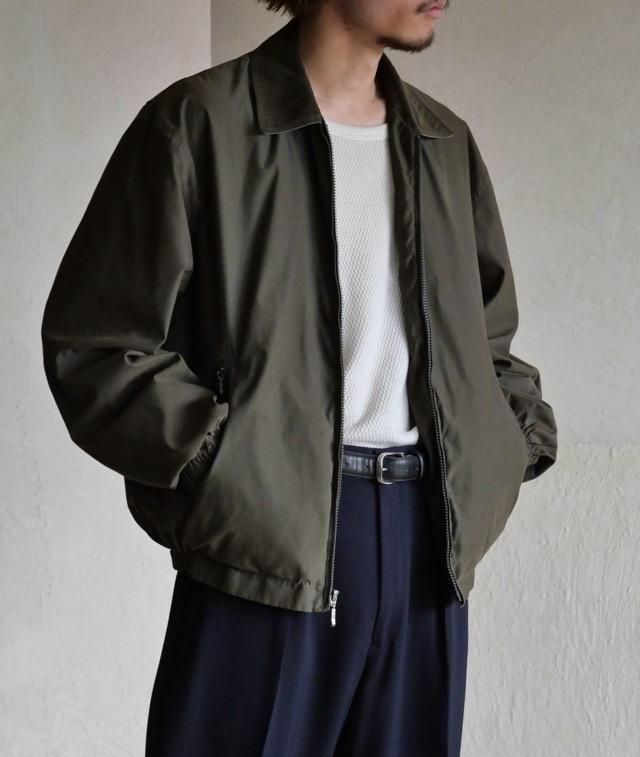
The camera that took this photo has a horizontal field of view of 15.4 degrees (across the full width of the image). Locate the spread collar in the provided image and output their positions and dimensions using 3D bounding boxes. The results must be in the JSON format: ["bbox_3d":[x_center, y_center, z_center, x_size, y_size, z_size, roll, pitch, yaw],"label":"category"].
[{"bbox_3d":[0.016,-0.359,2.820,0.260,0.150,0.190,-2,4,-35],"label":"spread collar"}]

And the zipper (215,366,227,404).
[{"bbox_3d":[-0.114,0.008,2.720,0.013,0.043,0.009,0,3,0],"label":"zipper"}]

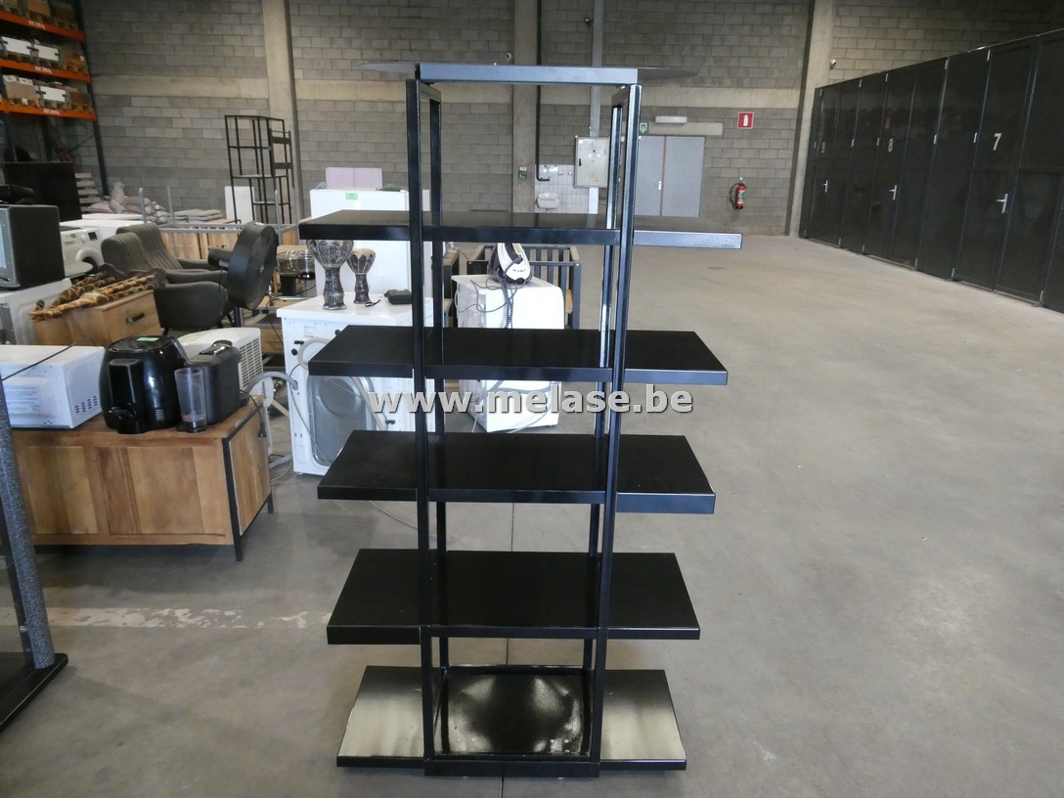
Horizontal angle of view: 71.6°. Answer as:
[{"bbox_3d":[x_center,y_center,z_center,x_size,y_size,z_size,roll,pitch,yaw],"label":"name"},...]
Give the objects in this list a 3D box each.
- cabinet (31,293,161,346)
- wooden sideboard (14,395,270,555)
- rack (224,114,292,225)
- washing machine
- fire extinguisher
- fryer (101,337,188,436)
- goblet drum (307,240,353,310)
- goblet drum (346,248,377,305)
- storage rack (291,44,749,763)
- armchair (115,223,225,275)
[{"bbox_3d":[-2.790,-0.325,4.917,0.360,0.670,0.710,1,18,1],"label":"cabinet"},{"bbox_3d":[-1.867,0.330,3.147,1.360,0.550,0.450,0,18,-1],"label":"wooden sideboard"},{"bbox_3d":[-3.401,-2.476,9.309,0.380,2.000,0.890,0,18,-2],"label":"rack"},{"bbox_3d":[-0.869,-0.073,3.829,0.600,0.850,0.540,5,18,11],"label":"washing machine"},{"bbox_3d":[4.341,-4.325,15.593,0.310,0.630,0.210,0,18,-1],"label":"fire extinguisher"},{"bbox_3d":[-1.547,-0.075,2.981,0.290,0.330,0.370,2,18,4],"label":"fryer"},{"bbox_3d":[-1.008,-0.649,3.703,0.237,0.380,0.237,0,18,-1],"label":"goblet drum"},{"bbox_3d":[-0.894,-0.640,3.854,0.155,0.270,0.155,0,18,-1],"label":"goblet drum"},{"bbox_3d":[-0.033,0.128,1.849,0.911,1.727,0.372,1,18,0],"label":"storage rack"},{"bbox_3d":[-3.303,-1.227,7.194,0.960,0.950,0.760,2,18,4],"label":"armchair"}]

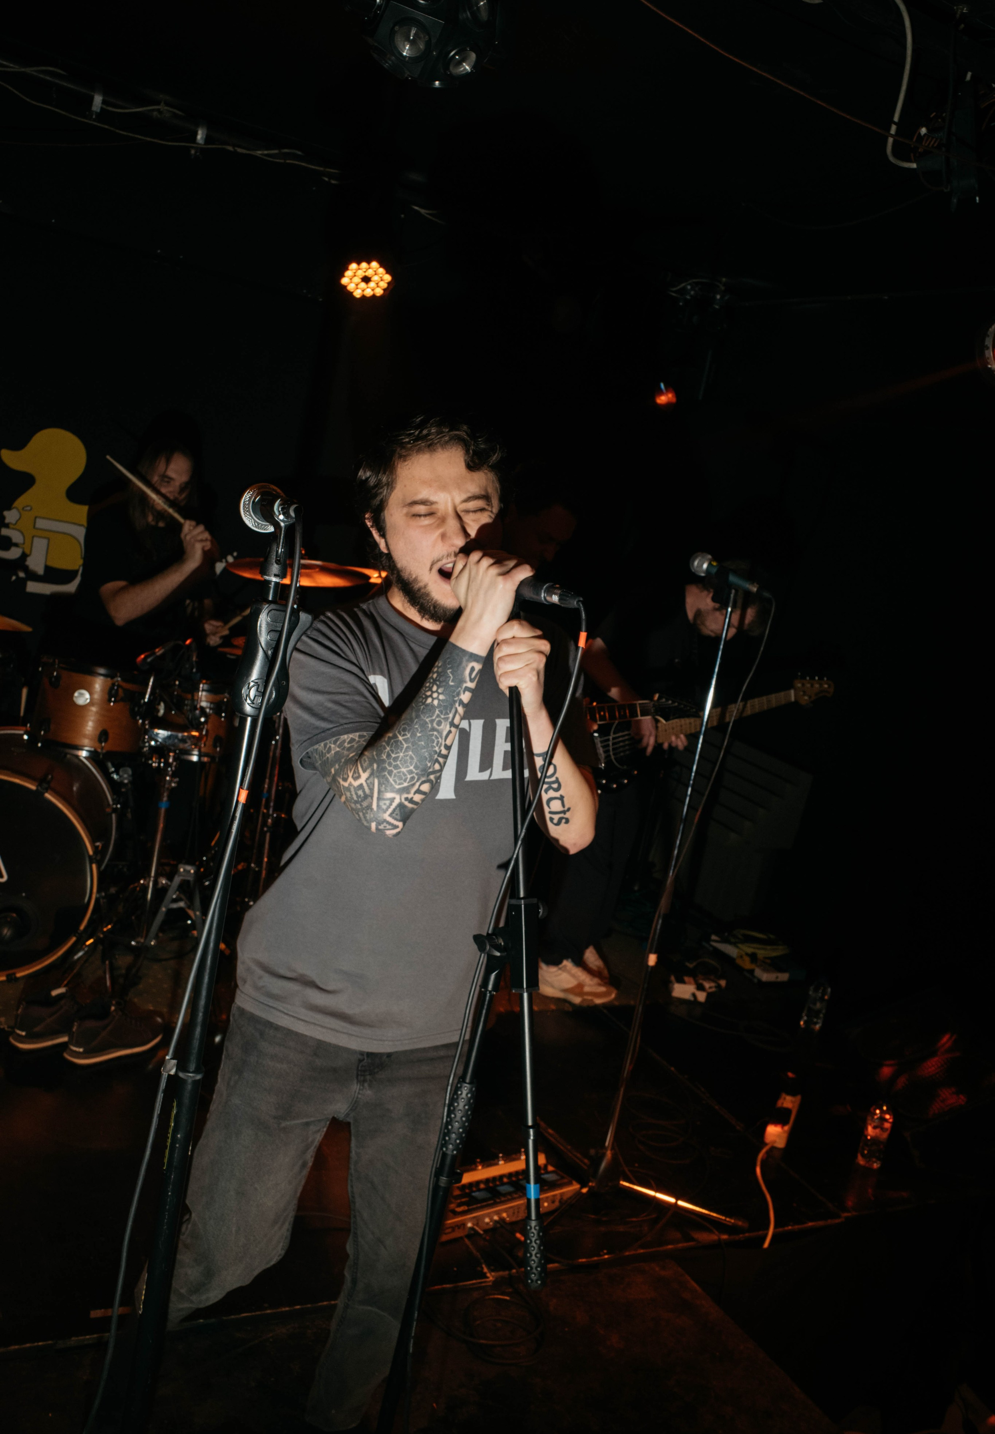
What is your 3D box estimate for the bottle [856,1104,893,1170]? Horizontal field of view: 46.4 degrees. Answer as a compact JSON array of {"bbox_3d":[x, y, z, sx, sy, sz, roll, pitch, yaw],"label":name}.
[{"bbox_3d":[1.046,1.146,3.193,0.066,0.190,0.066,10,9,0],"label":"bottle"}]

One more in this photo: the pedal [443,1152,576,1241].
[{"bbox_3d":[-0.015,1.098,2.723,0.400,0.066,0.200,3,12,-37],"label":"pedal"}]

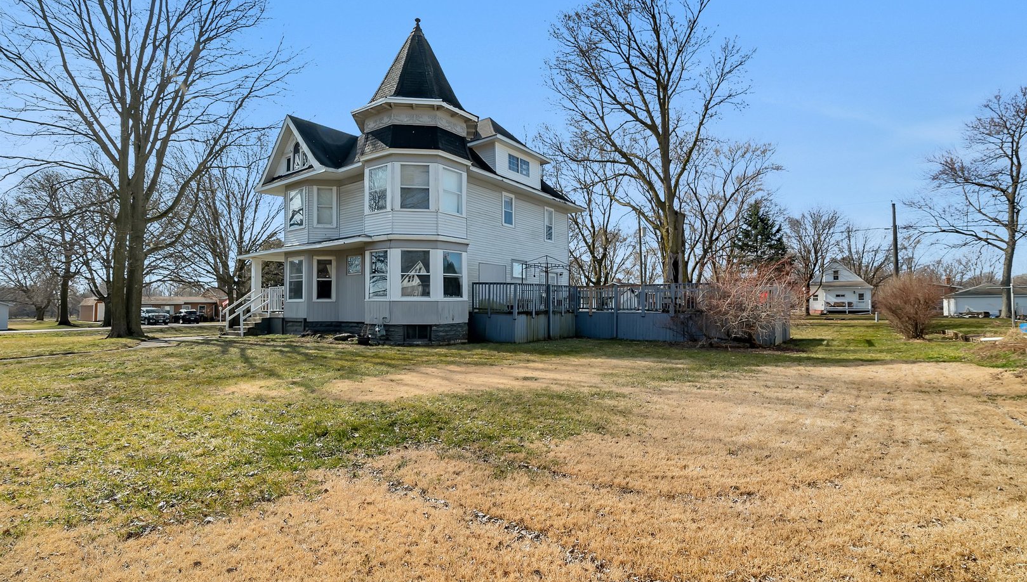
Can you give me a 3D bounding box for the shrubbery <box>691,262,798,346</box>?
[{"bbox_3d":[8.350,0.509,16.542,3.500,3.100,3.100,-1,-2,27],"label":"shrubbery"}]

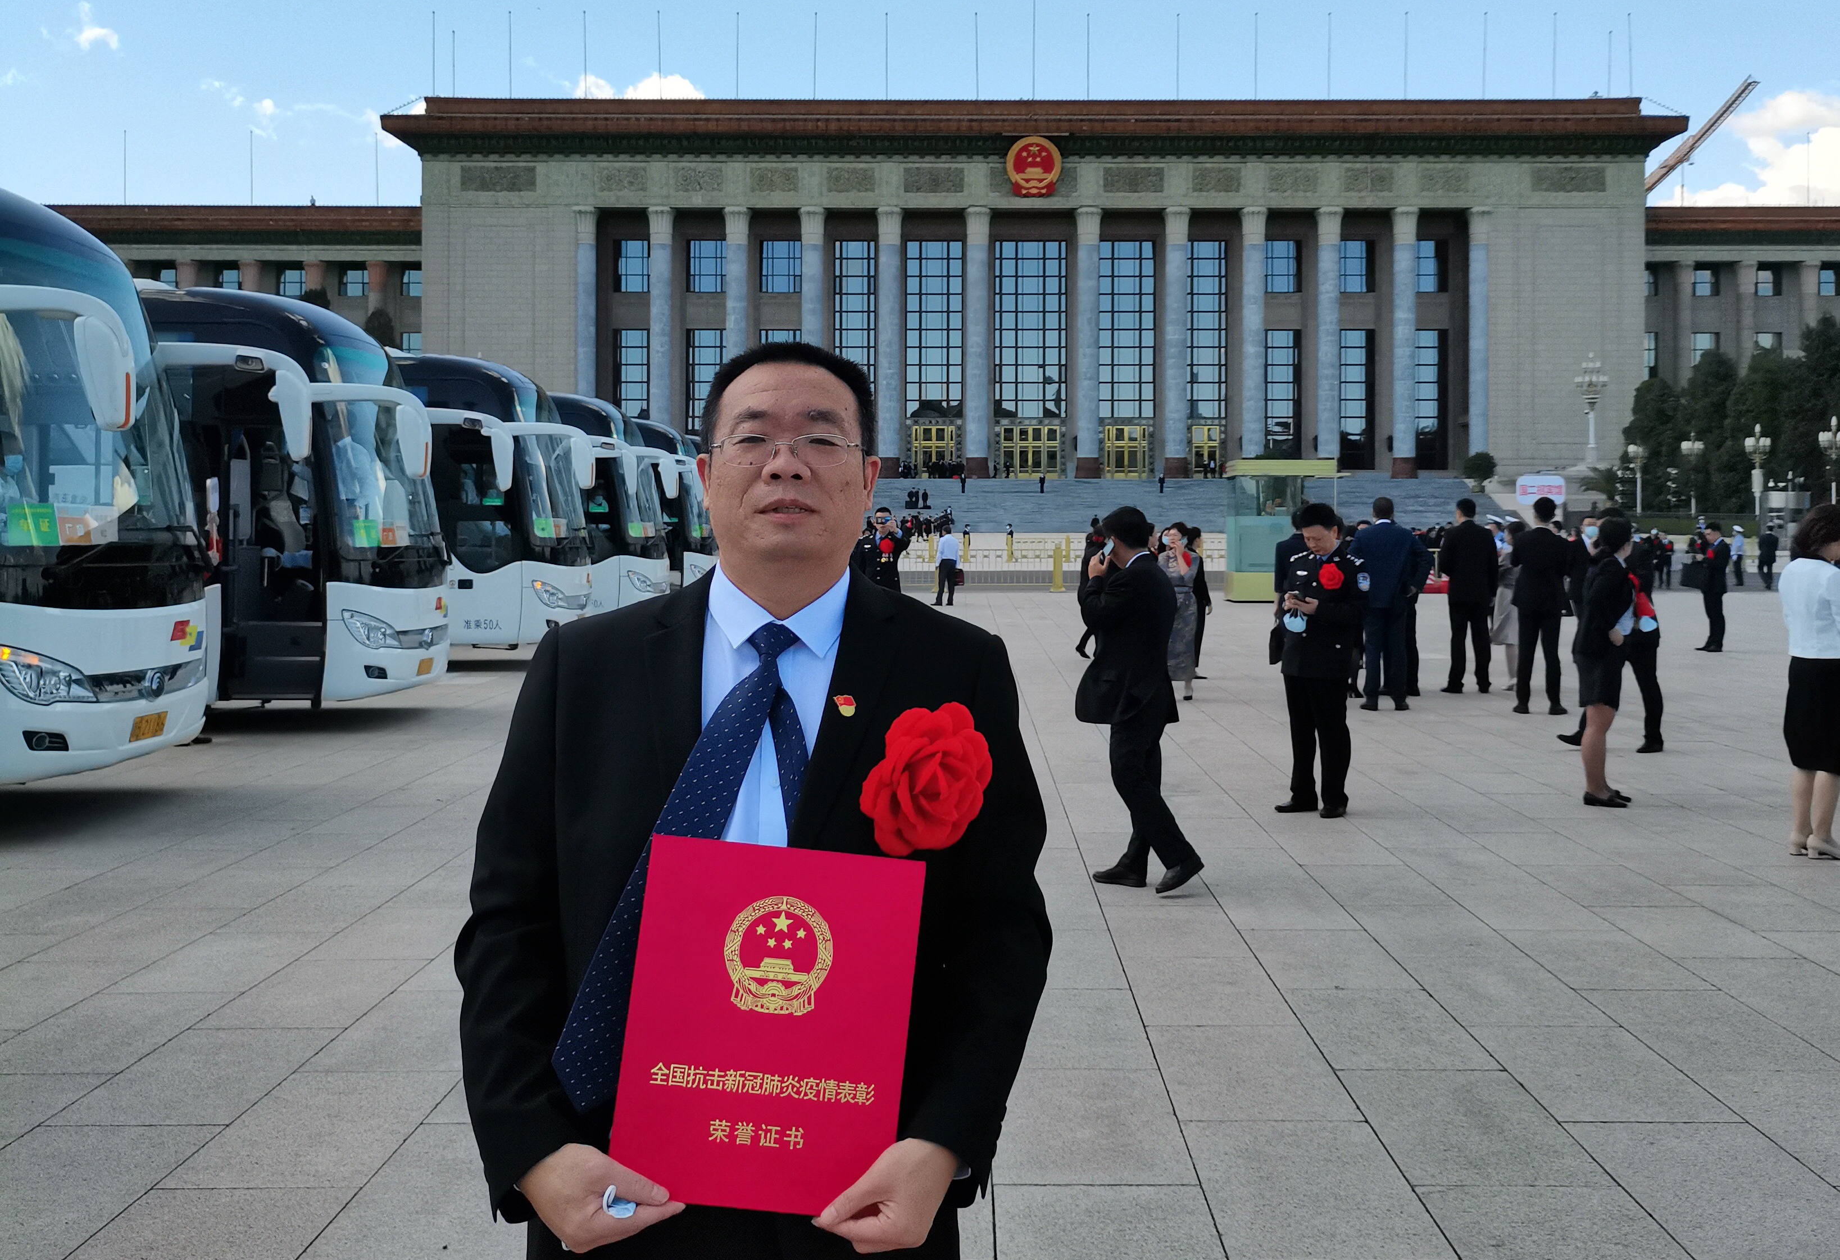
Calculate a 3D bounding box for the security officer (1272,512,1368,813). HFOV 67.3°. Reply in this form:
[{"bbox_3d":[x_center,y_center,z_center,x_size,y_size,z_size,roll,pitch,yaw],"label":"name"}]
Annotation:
[{"bbox_3d":[2.196,0.162,7.580,0.560,1.710,0.460,3,4,38],"label":"security officer"}]

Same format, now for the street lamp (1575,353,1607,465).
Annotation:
[{"bbox_3d":[54.346,-17.766,112.000,2.500,9.300,2.500,0,3,0],"label":"street lamp"}]

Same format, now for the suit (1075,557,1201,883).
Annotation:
[{"bbox_3d":[0.968,0.378,6.100,0.580,1.450,0.540,2,4,29],"label":"suit"}]

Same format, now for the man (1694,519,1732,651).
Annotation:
[{"bbox_3d":[10.326,-0.562,18.000,0.450,1.680,0.500,0,3,-7],"label":"man"}]

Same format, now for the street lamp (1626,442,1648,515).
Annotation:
[{"bbox_3d":[38.889,-7.606,75.000,1.150,5.100,1.150,0,3,0],"label":"street lamp"}]

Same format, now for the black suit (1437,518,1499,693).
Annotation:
[{"bbox_3d":[5.198,-0.238,13.100,0.560,1.600,0.360,0,3,7],"label":"black suit"}]

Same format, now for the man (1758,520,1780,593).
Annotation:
[{"bbox_3d":[21.374,-1.864,34.800,0.540,1.740,0.430,1,4,23],"label":"man"}]

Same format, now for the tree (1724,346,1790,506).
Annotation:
[{"bbox_3d":[53.272,-12.128,88.000,4.600,11.800,4.600,0,3,0],"label":"tree"}]

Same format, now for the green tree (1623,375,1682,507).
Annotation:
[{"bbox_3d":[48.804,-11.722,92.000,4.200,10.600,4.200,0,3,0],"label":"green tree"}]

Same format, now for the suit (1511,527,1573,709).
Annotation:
[{"bbox_3d":[5.173,-0.096,11.500,0.530,1.520,0.360,1,4,22],"label":"suit"}]

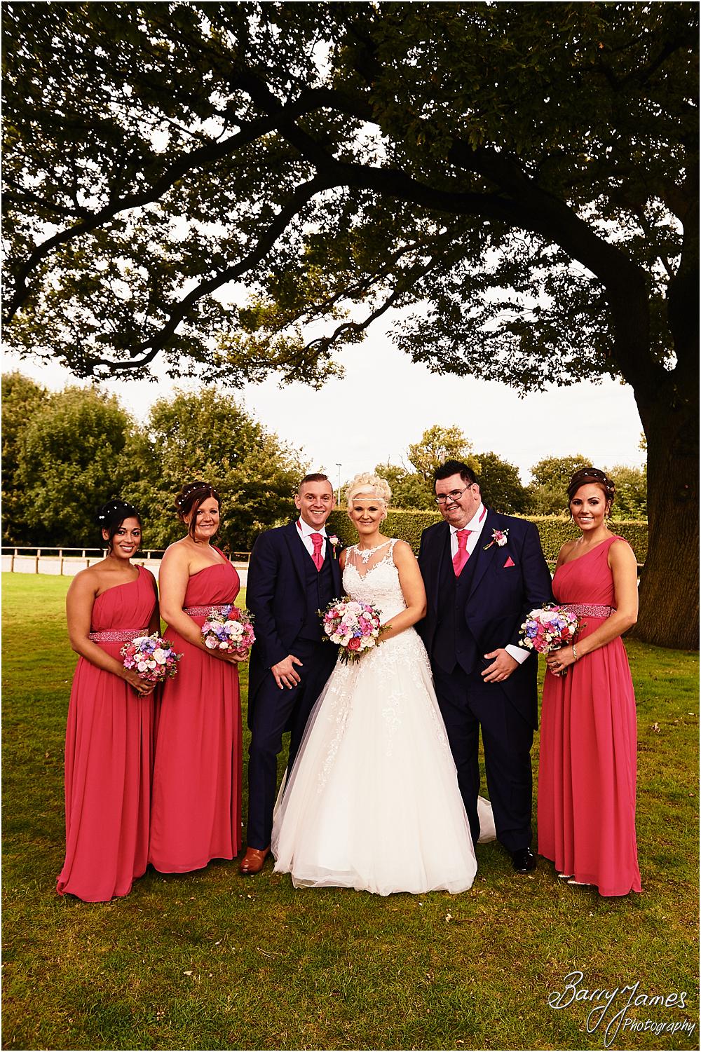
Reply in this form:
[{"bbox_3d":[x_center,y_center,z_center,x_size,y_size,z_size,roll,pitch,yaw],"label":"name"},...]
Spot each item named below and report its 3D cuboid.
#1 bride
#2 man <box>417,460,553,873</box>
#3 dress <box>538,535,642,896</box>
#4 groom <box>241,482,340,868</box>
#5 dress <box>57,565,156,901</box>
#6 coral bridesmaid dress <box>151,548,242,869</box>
[{"bbox_3d":[0.177,0.655,3.830,1.000,1.780,0.900,1,-1,12],"label":"bride"},{"bbox_3d":[0.615,0.610,3.770,0.680,1.830,0.470,0,-1,19],"label":"man"},{"bbox_3d":[1.025,0.770,3.500,0.430,1.470,0.420,-1,-1,38],"label":"dress"},{"bbox_3d":[-0.214,0.648,3.770,0.580,1.780,0.450,1,-1,-22],"label":"groom"},{"bbox_3d":[-1.020,0.835,3.430,0.420,1.350,0.420,1,-1,-34],"label":"dress"},{"bbox_3d":[-0.711,0.829,3.758,0.430,1.400,0.440,2,-1,-37],"label":"coral bridesmaid dress"}]

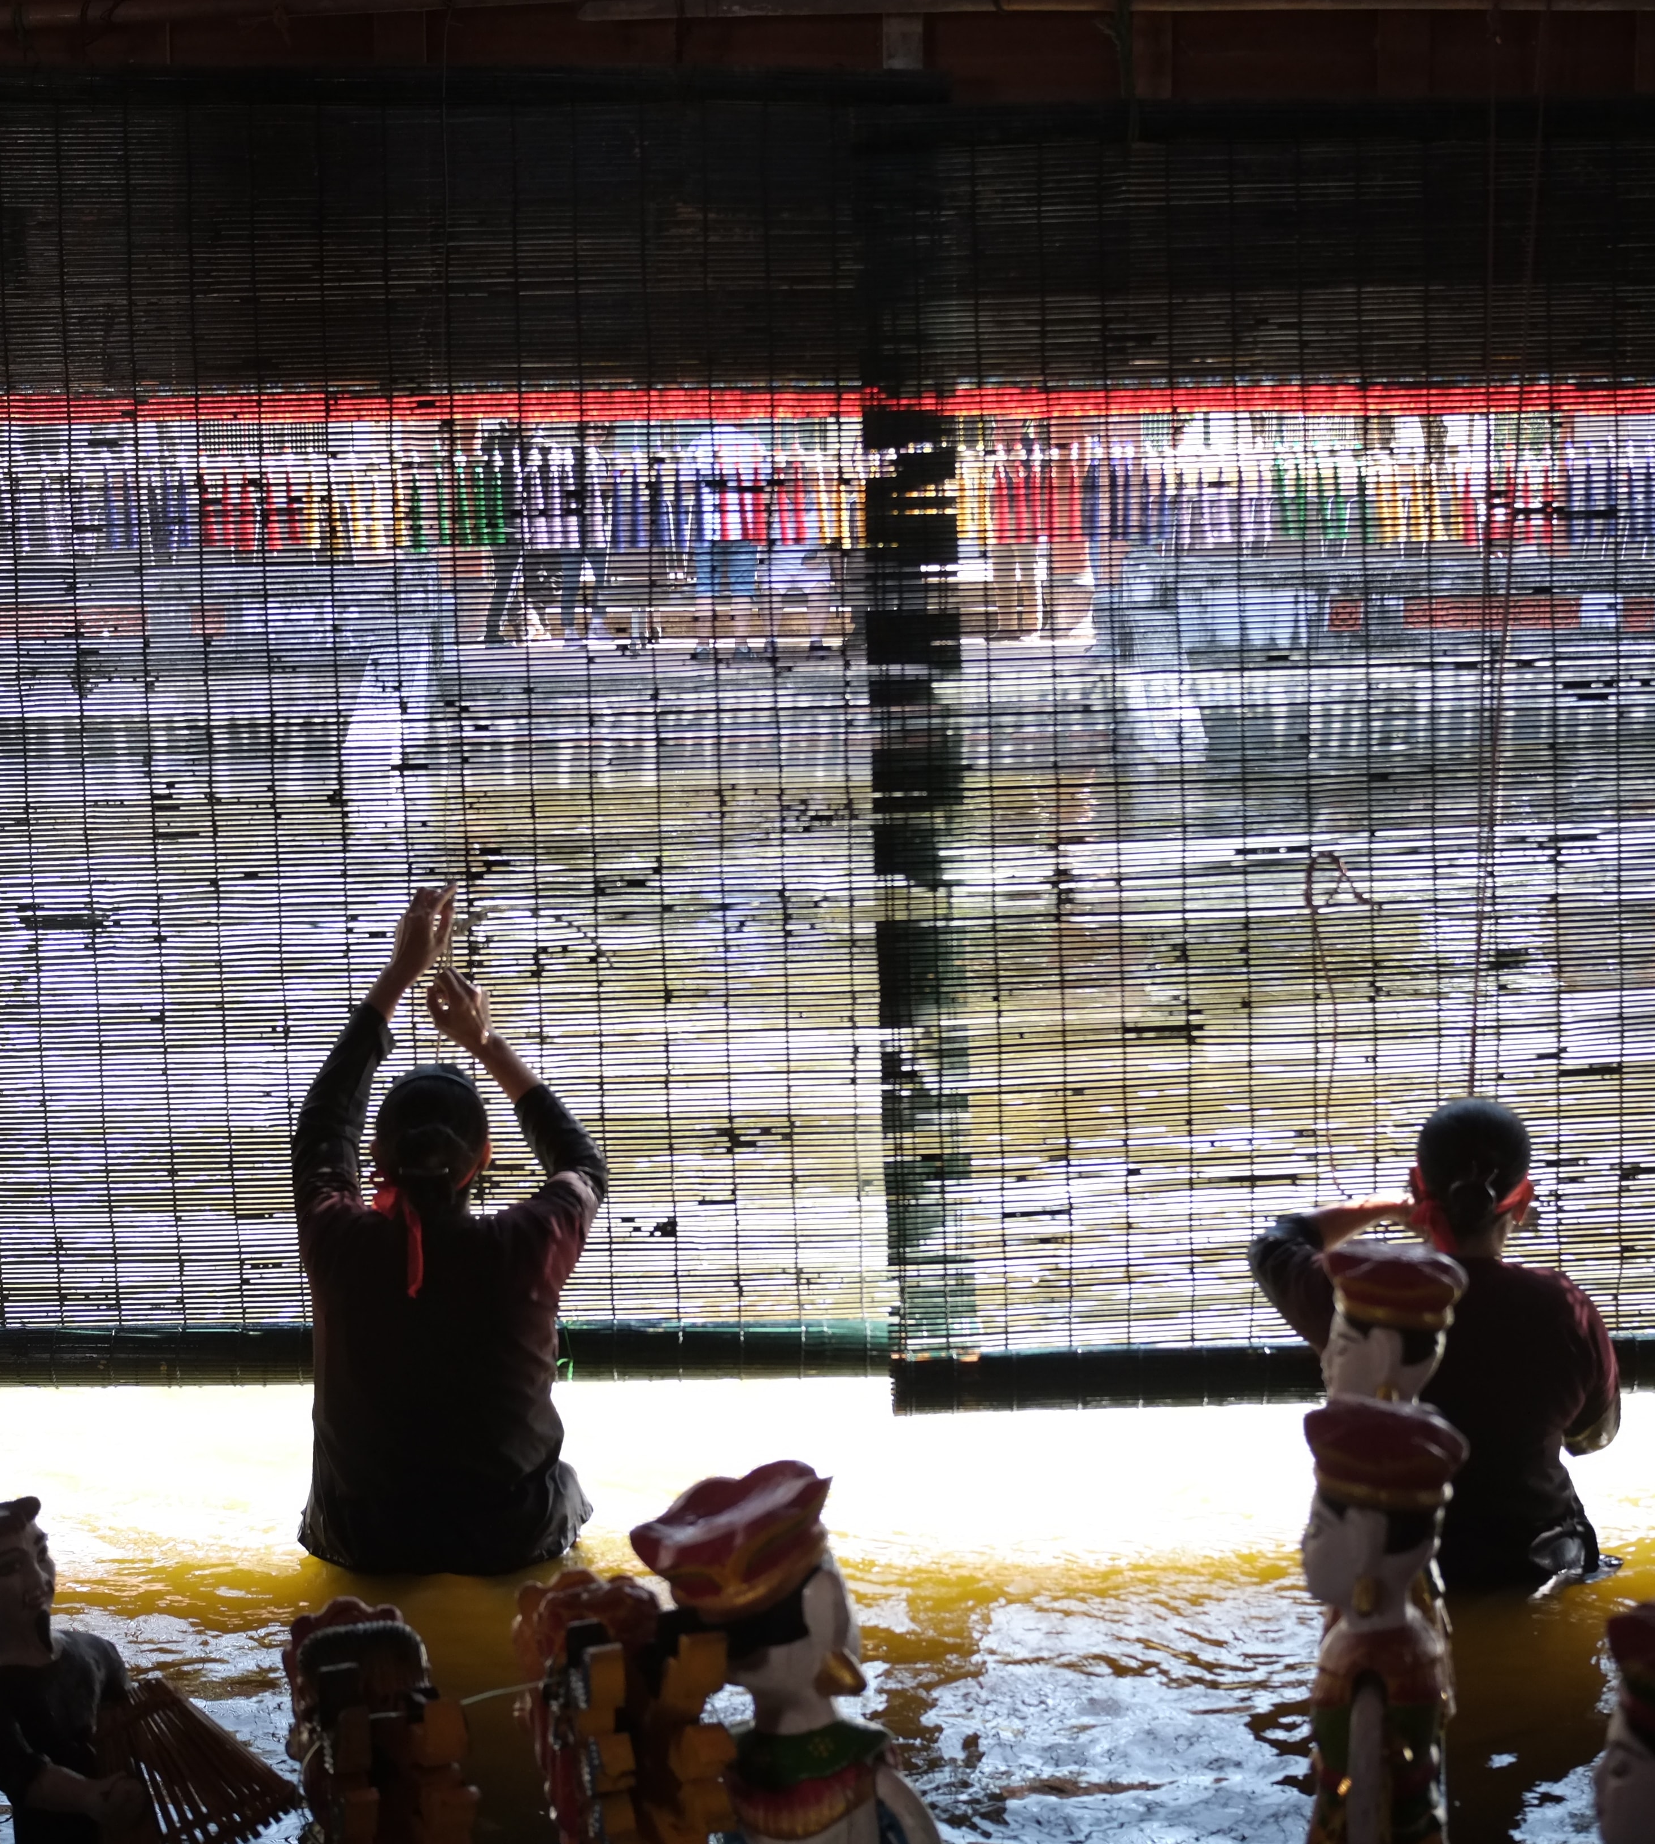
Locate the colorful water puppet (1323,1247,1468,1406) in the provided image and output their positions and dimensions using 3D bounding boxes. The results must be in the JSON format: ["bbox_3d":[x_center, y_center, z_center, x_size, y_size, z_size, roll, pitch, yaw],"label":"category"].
[{"bbox_3d":[0.517,0.554,2.877,0.160,0.520,0.180,0,6,12],"label":"colorful water puppet"}]

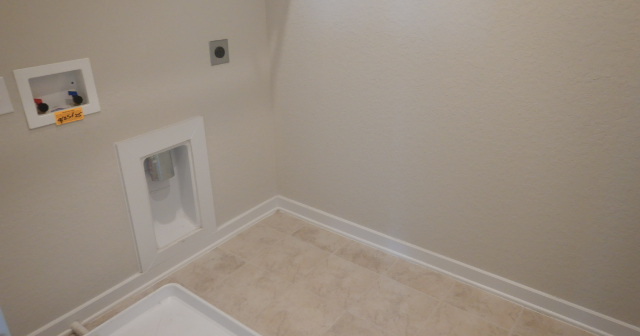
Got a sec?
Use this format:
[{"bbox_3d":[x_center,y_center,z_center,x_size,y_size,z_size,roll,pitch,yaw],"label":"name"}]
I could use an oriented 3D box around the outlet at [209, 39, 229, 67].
[{"bbox_3d":[-0.485,-0.564,2.171,0.014,0.114,0.114,17,29,34],"label":"outlet"}]

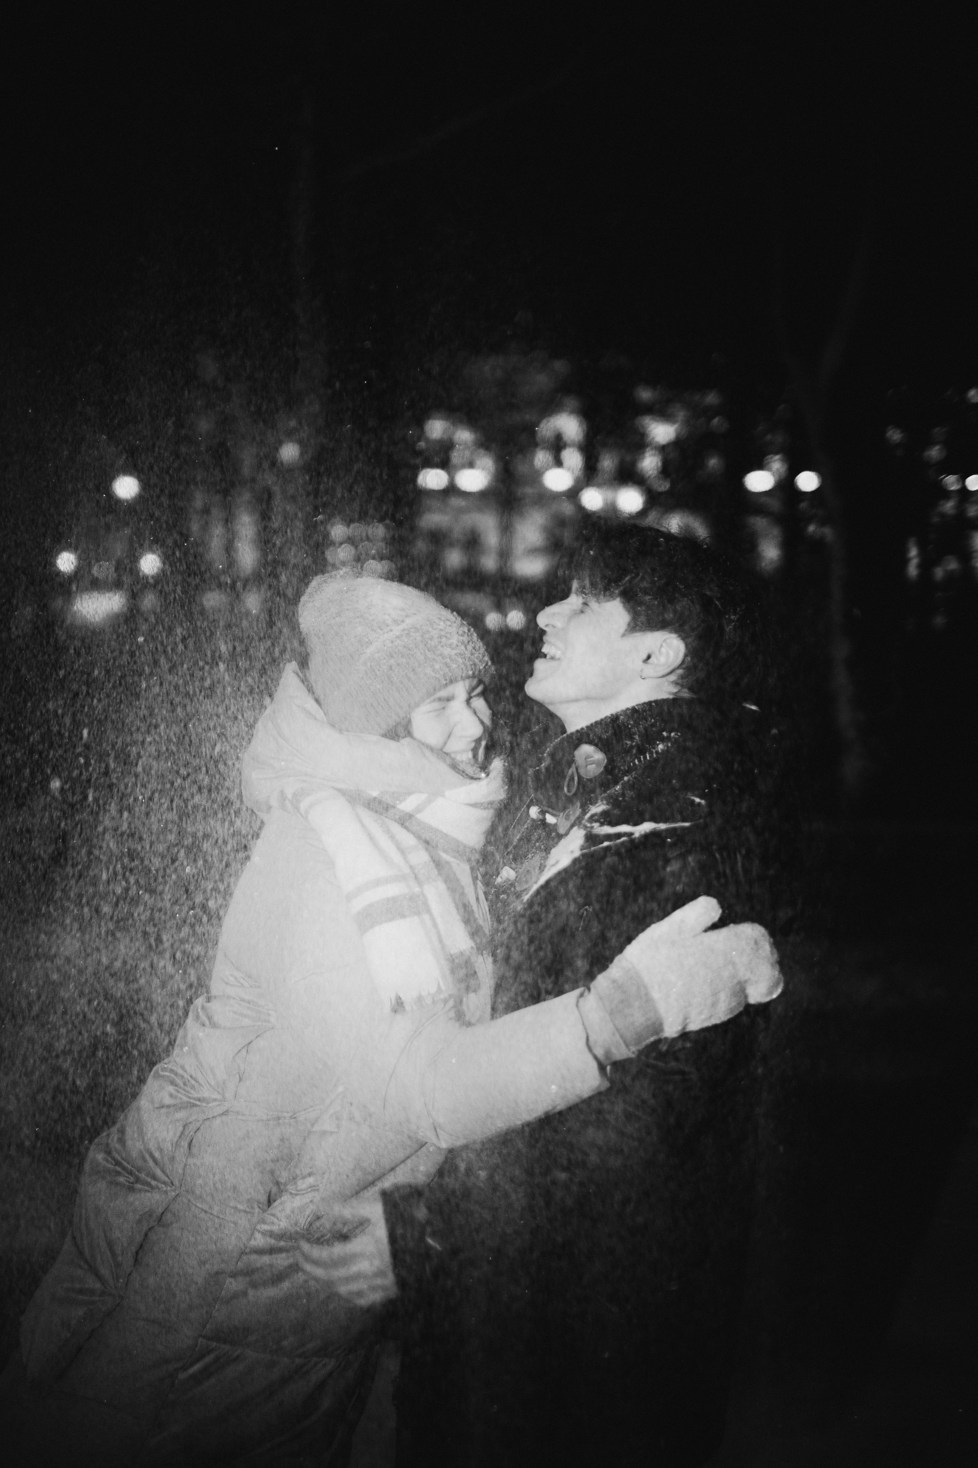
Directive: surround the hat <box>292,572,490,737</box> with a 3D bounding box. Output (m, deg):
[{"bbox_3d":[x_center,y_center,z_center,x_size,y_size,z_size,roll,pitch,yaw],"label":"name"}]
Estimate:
[{"bbox_3d":[-0.107,-0.089,2.420,0.195,0.190,0.175,-16,7,39],"label":"hat"}]

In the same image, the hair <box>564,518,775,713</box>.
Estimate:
[{"bbox_3d":[0.204,-0.132,2.420,0.235,0.200,0.195,22,0,-3],"label":"hair"}]

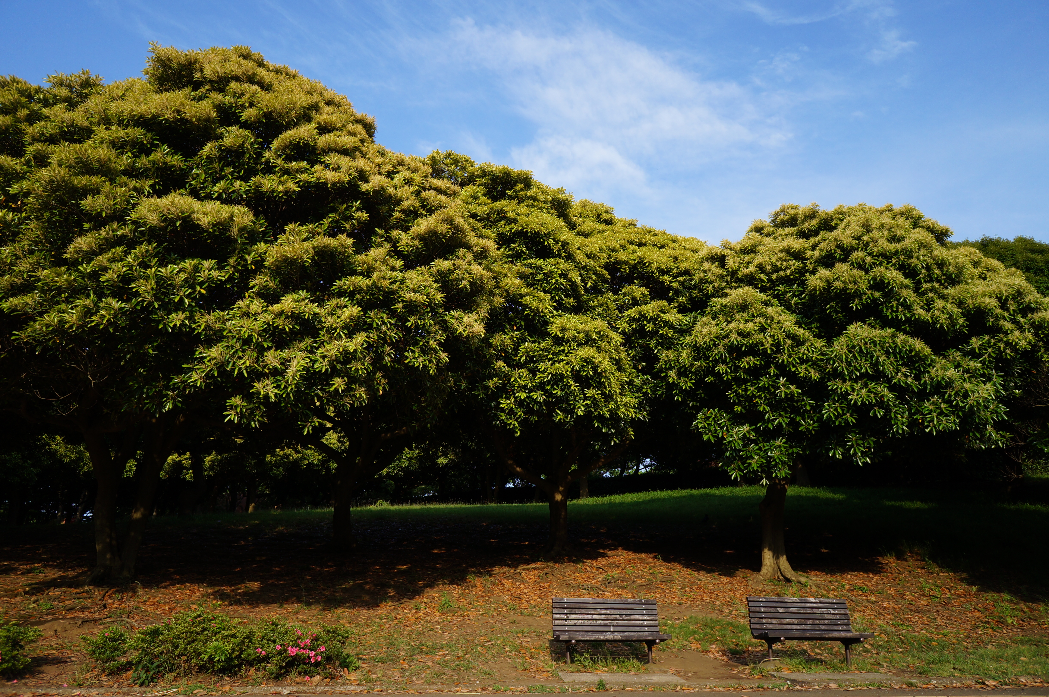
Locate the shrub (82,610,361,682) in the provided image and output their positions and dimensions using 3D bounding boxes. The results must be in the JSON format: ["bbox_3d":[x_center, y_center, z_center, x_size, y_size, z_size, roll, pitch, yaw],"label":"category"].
[{"bbox_3d":[-3.862,3.758,9.013,3.450,0.740,1.200,2,-15,-5],"label":"shrub"}]

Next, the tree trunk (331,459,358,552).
[{"bbox_3d":[-4.564,3.959,17.767,0.667,2.320,0.567,1,-15,0],"label":"tree trunk"}]

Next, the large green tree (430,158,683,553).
[{"bbox_3d":[0.773,0.054,18.236,6.700,10.200,6.700,1,-15,0],"label":"large green tree"}]

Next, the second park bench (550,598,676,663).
[{"bbox_3d":[1.173,3.867,9.495,1.500,0.821,0.656,3,-15,-7],"label":"second park bench"}]

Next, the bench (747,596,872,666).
[{"bbox_3d":[3.983,3.952,9.724,1.500,0.841,0.656,3,-15,-6],"label":"bench"}]

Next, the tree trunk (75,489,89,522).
[{"bbox_3d":[-19.128,6.801,30.201,0.531,1.449,0.452,1,-15,0],"label":"tree trunk"}]

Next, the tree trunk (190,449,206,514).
[{"bbox_3d":[-11.953,4.874,25.573,0.600,2.331,0.510,1,-15,0],"label":"tree trunk"}]

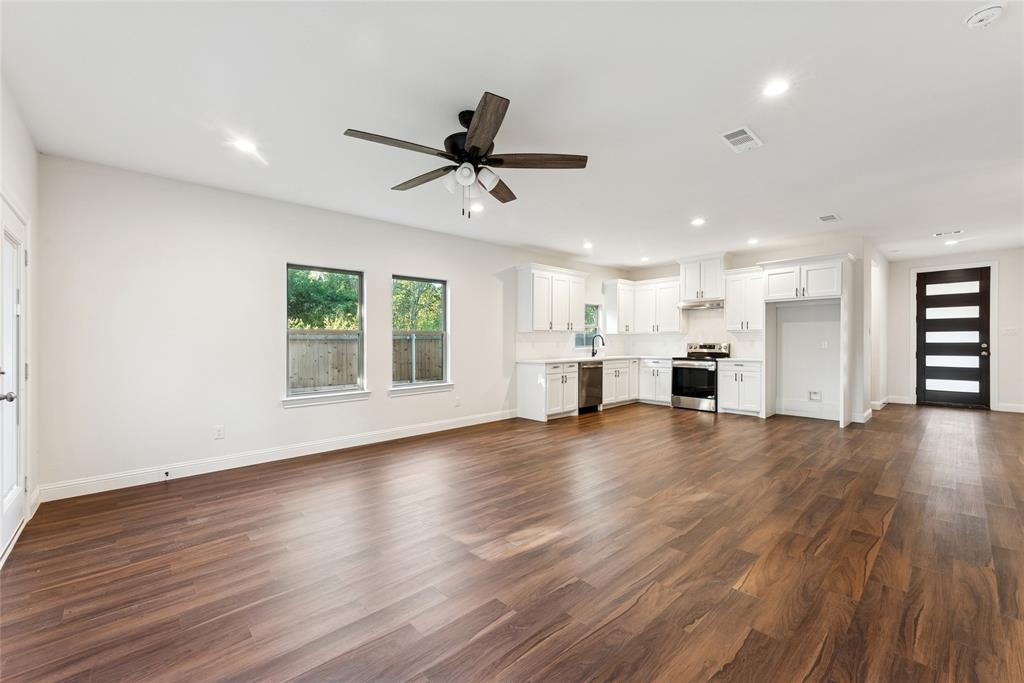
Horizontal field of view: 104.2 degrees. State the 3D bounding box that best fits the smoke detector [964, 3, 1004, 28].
[{"bbox_3d":[2.168,-1.499,1.829,0.130,0.045,0.130,0,0,-41],"label":"smoke detector"}]

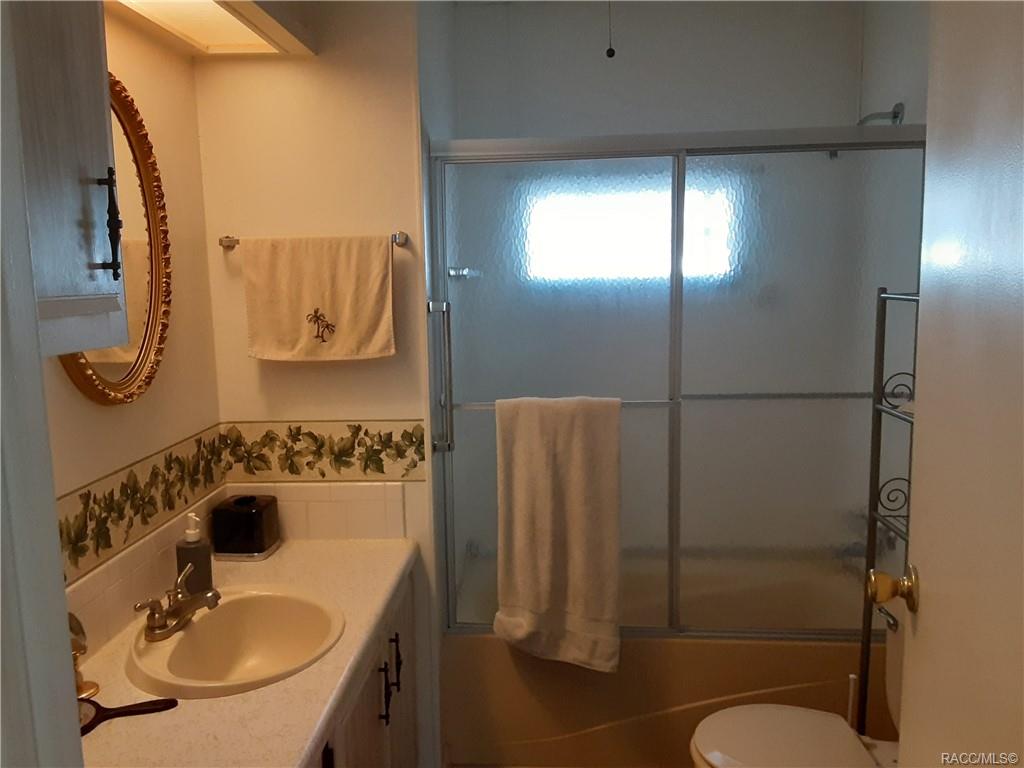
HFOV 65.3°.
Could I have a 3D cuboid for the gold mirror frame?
[{"bbox_3d":[-0.822,-0.299,1.632,0.040,0.700,0.525,0,8,4],"label":"gold mirror frame"}]

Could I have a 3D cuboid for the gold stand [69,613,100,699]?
[{"bbox_3d":[-0.780,0.476,1.420,0.076,0.160,0.076,0,8,4],"label":"gold stand"}]

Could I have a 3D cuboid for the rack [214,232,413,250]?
[{"bbox_3d":[-0.509,-0.370,2.072,0.490,0.041,0.070,0,8,4],"label":"rack"}]

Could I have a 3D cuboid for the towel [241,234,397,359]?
[{"bbox_3d":[-0.491,-0.221,2.062,0.388,0.315,0.055,0,8,4],"label":"towel"}]

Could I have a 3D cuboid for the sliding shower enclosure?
[{"bbox_3d":[0.455,0.036,2.254,1.345,1.440,0.075,0,8,4],"label":"sliding shower enclosure"}]

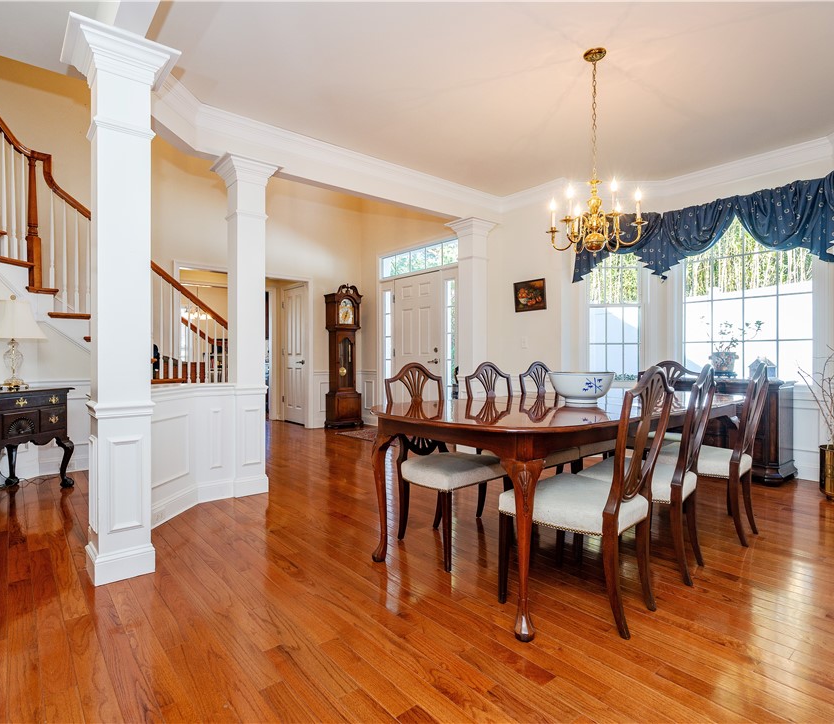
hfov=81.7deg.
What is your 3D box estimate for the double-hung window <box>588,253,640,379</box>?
[{"bbox_3d":[1.922,-0.550,4.700,0.580,1.480,0.100,0,0,0],"label":"double-hung window"}]

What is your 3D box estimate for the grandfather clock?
[{"bbox_3d":[-1.056,-0.096,7.027,0.480,2.060,0.310,0,1,-39],"label":"grandfather clock"}]

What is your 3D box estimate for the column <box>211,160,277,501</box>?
[{"bbox_3d":[-1.263,-0.236,3.574,0.380,2.390,0.380,0,1,-39],"label":"column"}]

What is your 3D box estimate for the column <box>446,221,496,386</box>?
[{"bbox_3d":[0.587,-0.247,5.063,0.380,2.390,0.380,0,1,-39],"label":"column"}]

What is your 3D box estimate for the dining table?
[{"bbox_3d":[0.926,0.592,2.700,2.410,0.750,1.150,0,1,-41],"label":"dining table"}]

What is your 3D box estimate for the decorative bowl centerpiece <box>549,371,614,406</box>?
[{"bbox_3d":[0.821,0.139,2.400,0.315,0.165,0.315,0,0,0],"label":"decorative bowl centerpiece"}]

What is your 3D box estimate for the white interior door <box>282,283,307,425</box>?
[{"bbox_3d":[-1.842,-0.093,7.307,0.050,2.040,0.740,0,1,-39],"label":"white interior door"}]

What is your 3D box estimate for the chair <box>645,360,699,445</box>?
[{"bbox_3d":[1.654,0.484,3.334,0.550,0.970,0.510,0,1,-39],"label":"chair"}]

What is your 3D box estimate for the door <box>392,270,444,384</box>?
[{"bbox_3d":[-0.008,-0.086,6.366,0.060,2.050,0.915,0,1,-40],"label":"door"}]

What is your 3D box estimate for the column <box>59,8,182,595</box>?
[{"bbox_3d":[-1.386,-0.224,2.263,0.420,2.405,0.420,0,1,-39],"label":"column"}]

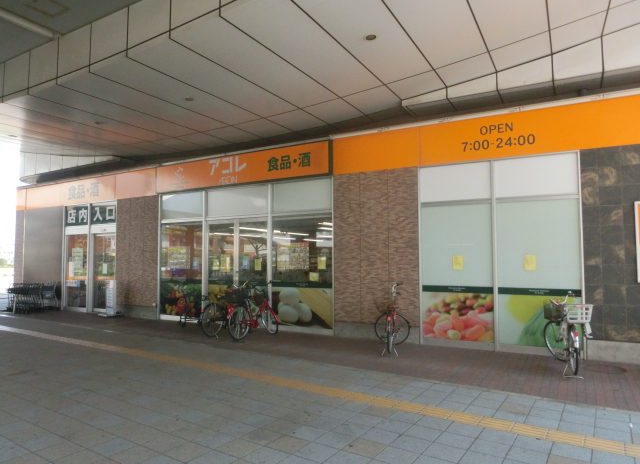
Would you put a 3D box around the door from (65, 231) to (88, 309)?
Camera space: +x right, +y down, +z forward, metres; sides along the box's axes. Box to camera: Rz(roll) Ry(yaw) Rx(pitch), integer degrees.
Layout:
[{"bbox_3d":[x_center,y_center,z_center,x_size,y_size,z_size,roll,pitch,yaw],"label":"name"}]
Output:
[{"bbox_3d":[-7.646,1.267,13.997,1.220,2.390,0.100,-2,-4,30],"label":"door"}]

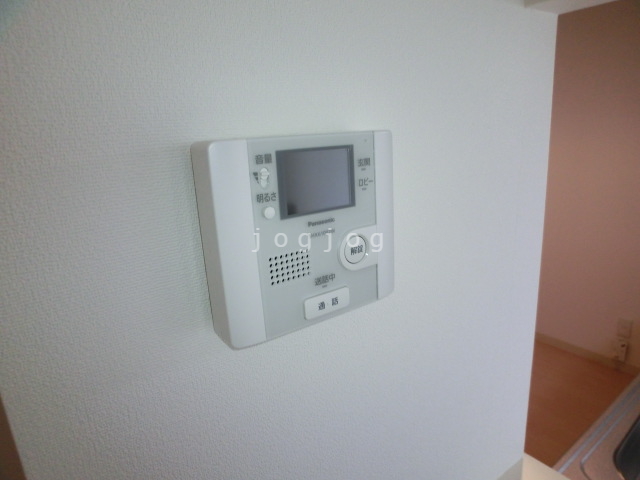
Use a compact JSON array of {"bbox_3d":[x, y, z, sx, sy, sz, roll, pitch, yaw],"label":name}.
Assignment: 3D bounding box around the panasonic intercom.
[{"bbox_3d":[-0.013,-0.009,0.330,0.165,0.152,0.040,-13,16,-32],"label":"panasonic intercom"}]

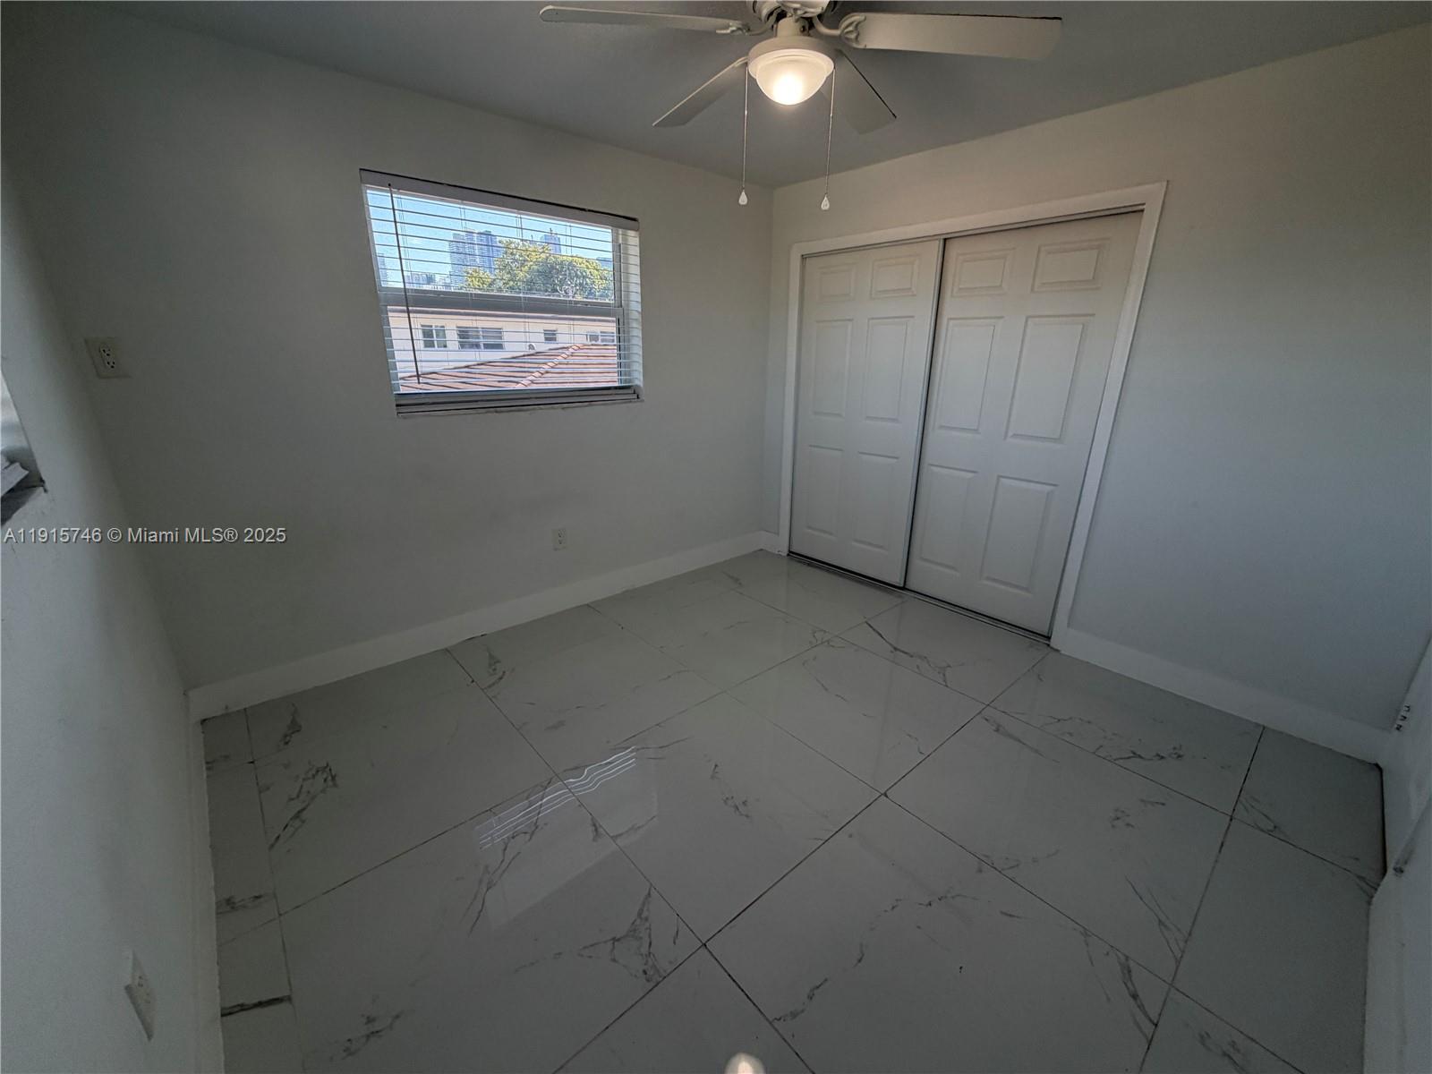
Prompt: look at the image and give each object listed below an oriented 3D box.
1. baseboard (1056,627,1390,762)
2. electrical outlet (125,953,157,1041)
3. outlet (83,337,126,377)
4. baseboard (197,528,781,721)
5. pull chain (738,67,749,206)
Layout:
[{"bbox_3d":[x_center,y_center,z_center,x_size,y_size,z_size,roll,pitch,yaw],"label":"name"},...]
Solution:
[{"bbox_3d":[2.104,0.637,2.527,0.019,0.158,1.081,-15,24,-39],"label":"baseboard"},{"bbox_3d":[-0.933,0.744,0.939,0.009,0.126,0.077,-15,24,-39],"label":"electrical outlet"},{"bbox_3d":[-2.044,-0.600,1.942,0.077,0.126,0.009,-15,24,-39],"label":"outlet"},{"bbox_3d":[-0.862,0.347,3.345,3.267,0.164,0.019,-15,24,-39],"label":"baseboard"},{"bbox_3d":[0.082,-1.104,1.603,0.020,0.329,0.022,-15,24,-39],"label":"pull chain"}]

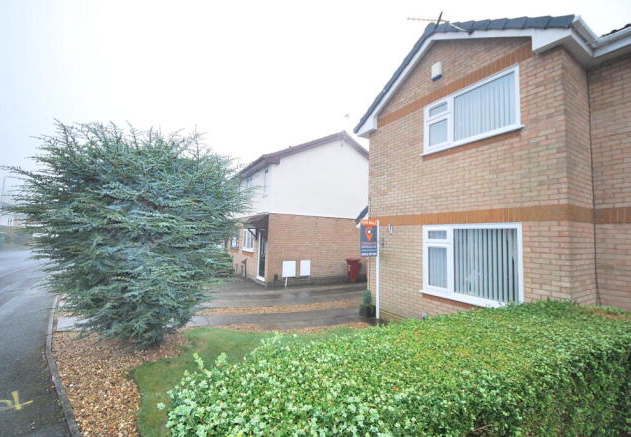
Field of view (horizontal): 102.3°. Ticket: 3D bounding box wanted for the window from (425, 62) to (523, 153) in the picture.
[{"bbox_3d":[2.853,-1.954,4.849,0.120,1.080,1.770,4,-4,-32],"label":"window"}]

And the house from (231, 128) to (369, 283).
[{"bbox_3d":[-0.743,-0.423,14.846,7.400,6.950,7.700,4,-4,-32],"label":"house"}]

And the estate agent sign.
[{"bbox_3d":[1.269,0.462,6.050,0.530,0.890,0.040,3,-4,-27],"label":"estate agent sign"}]

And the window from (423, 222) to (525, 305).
[{"bbox_3d":[2.769,0.837,4.701,0.120,1.450,1.780,4,-4,-32],"label":"window"}]

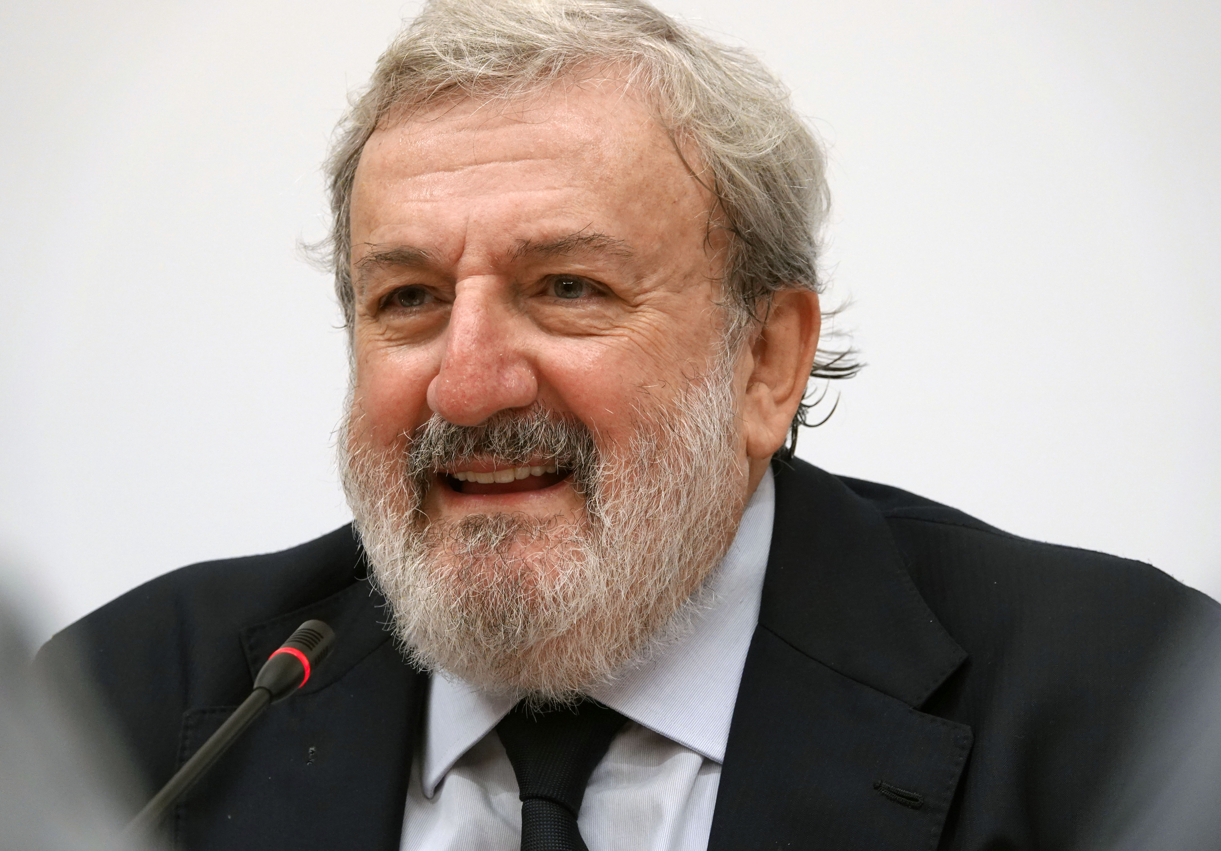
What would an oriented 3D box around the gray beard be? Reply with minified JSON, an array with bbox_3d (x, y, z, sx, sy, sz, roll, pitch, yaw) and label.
[{"bbox_3d":[-0.030,0.039,3.150,0.150,0.140,0.113,-1,-7,21],"label":"gray beard"}]

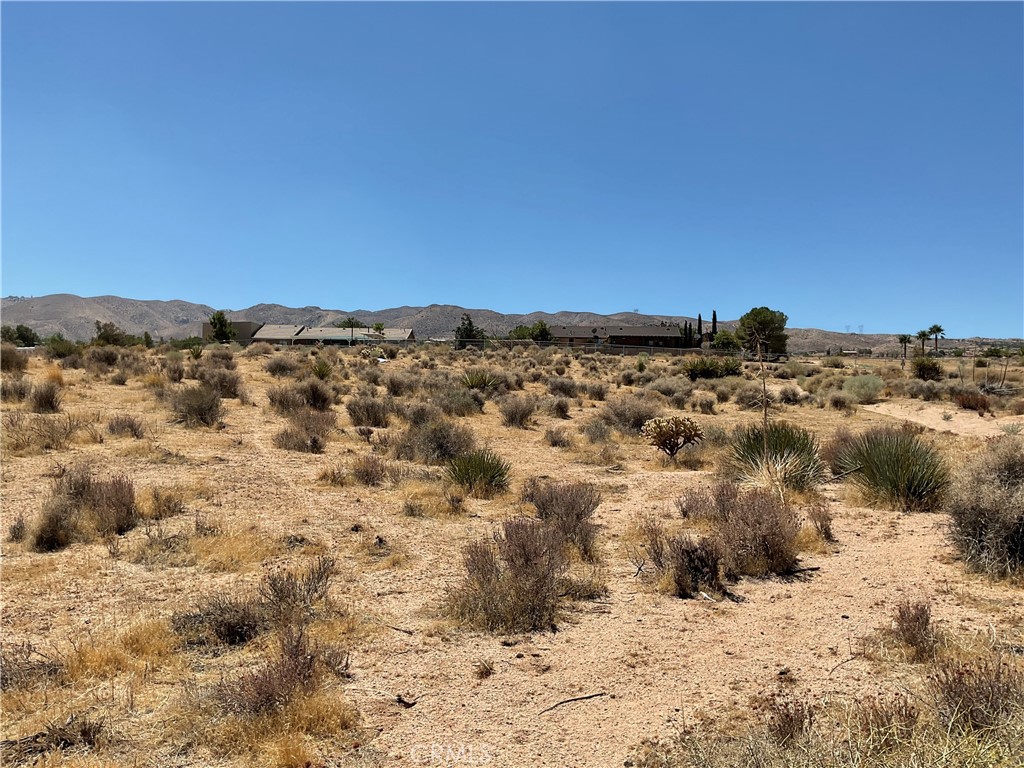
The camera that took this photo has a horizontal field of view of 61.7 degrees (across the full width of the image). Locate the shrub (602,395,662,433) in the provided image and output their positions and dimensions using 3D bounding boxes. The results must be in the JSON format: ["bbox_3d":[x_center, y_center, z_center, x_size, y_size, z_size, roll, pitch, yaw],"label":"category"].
[{"bbox_3d":[2.115,0.537,15.070,1.051,0.636,0.946,0,3,8],"label":"shrub"}]

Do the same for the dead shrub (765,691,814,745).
[{"bbox_3d":[1.083,1.297,3.341,0.185,0.194,0.172,1,3,18],"label":"dead shrub"}]

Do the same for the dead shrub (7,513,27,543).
[{"bbox_3d":[-3.866,1.126,6.712,0.133,0.221,0.119,-2,4,-30],"label":"dead shrub"}]

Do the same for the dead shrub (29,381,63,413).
[{"bbox_3d":[-10.631,0.276,19.568,0.774,0.712,0.697,-2,3,-29],"label":"dead shrub"}]

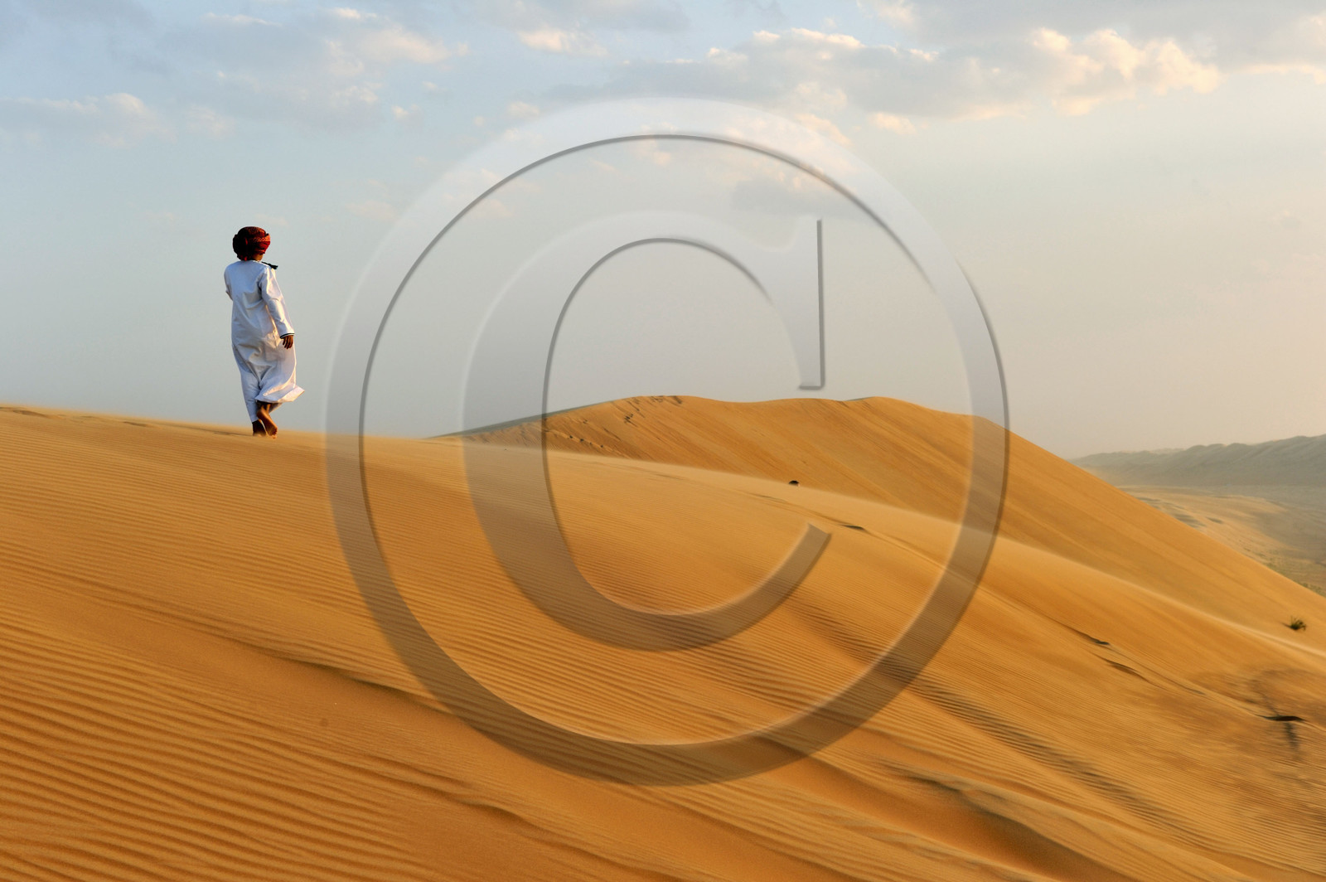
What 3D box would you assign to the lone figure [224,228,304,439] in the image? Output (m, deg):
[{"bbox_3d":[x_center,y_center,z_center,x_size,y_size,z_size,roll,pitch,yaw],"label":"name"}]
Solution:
[{"bbox_3d":[-3.210,-0.880,20.700,0.620,1.690,0.500,0,0,0],"label":"lone figure"}]

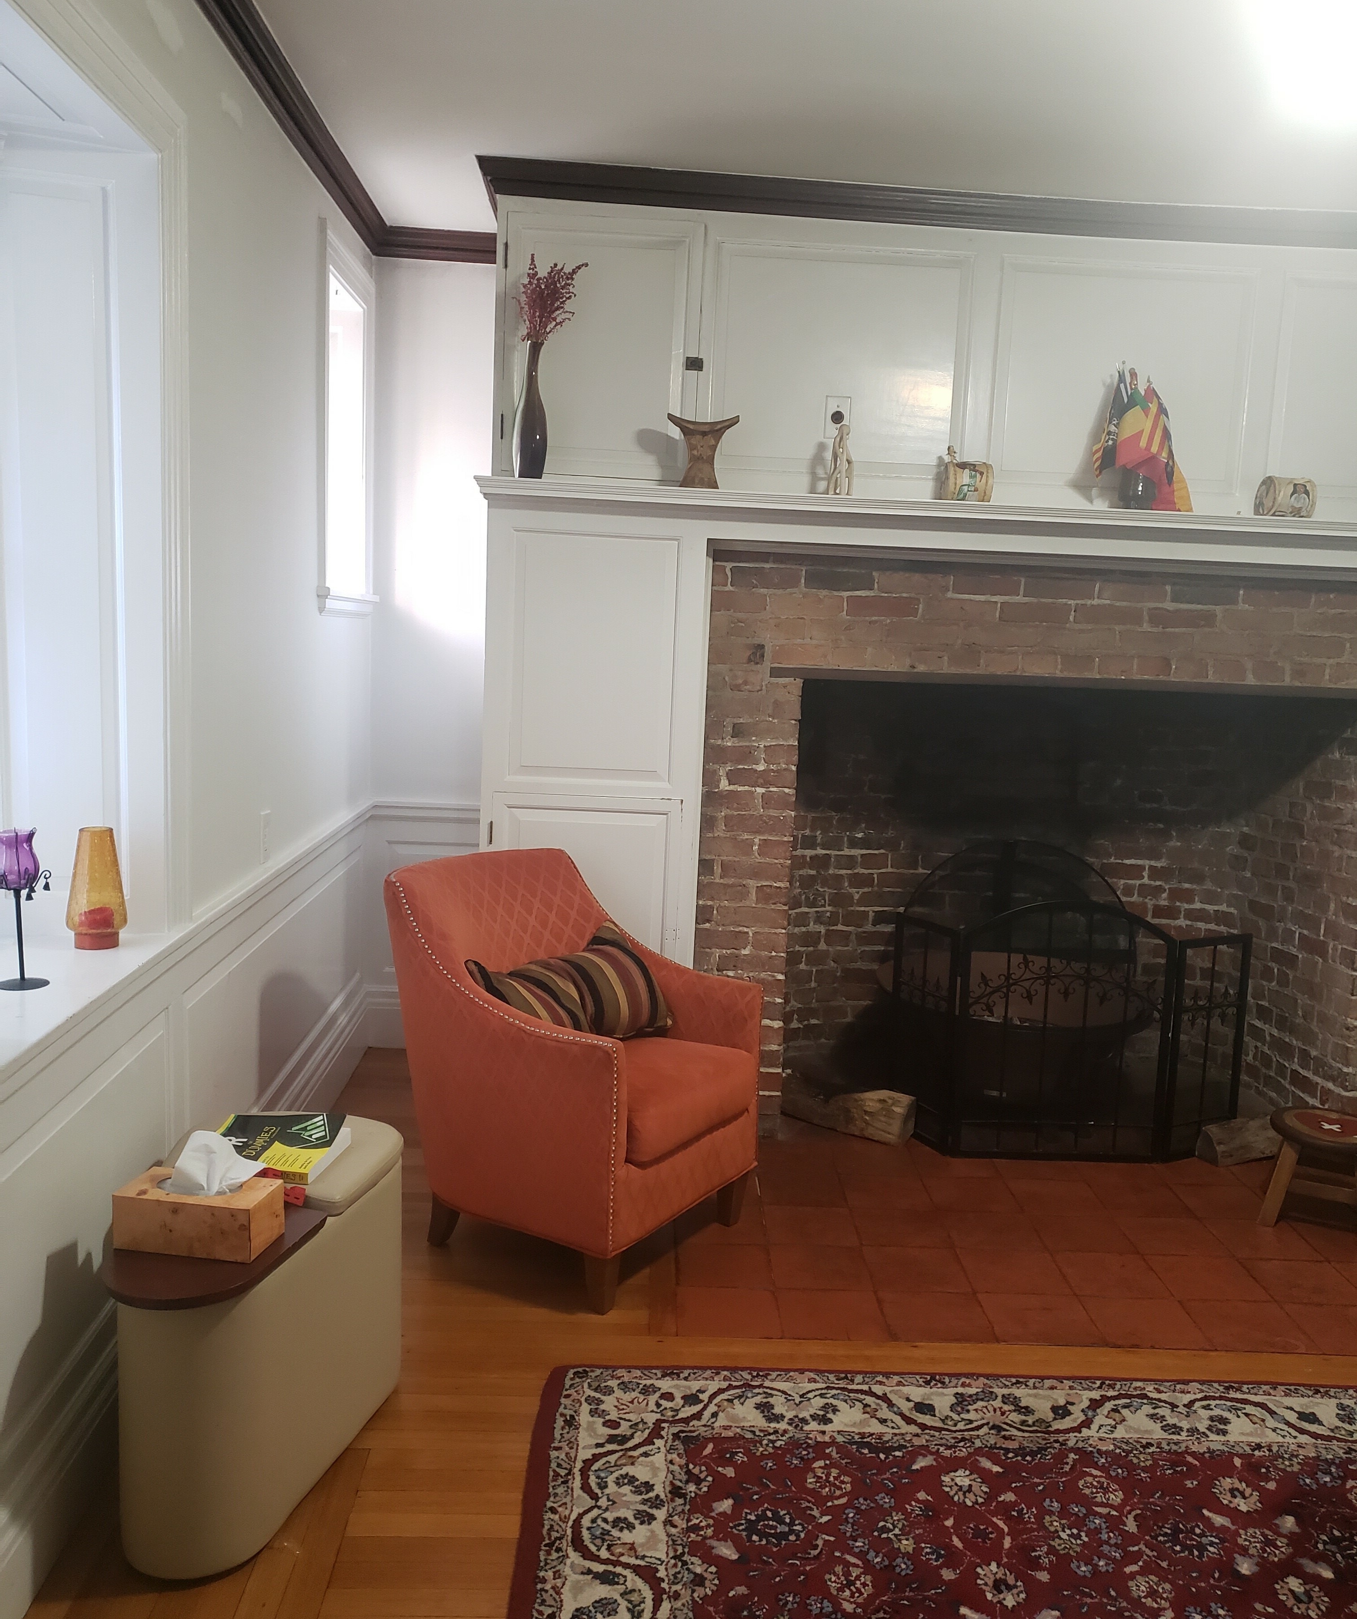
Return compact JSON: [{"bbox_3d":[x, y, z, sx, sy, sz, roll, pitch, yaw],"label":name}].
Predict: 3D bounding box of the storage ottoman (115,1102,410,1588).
[{"bbox_3d":[-0.738,0.875,2.310,0.417,0.494,0.678,3,8,5],"label":"storage ottoman"}]

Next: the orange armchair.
[{"bbox_3d":[-0.256,0.580,3.283,0.715,0.867,0.667,8,9,32],"label":"orange armchair"}]

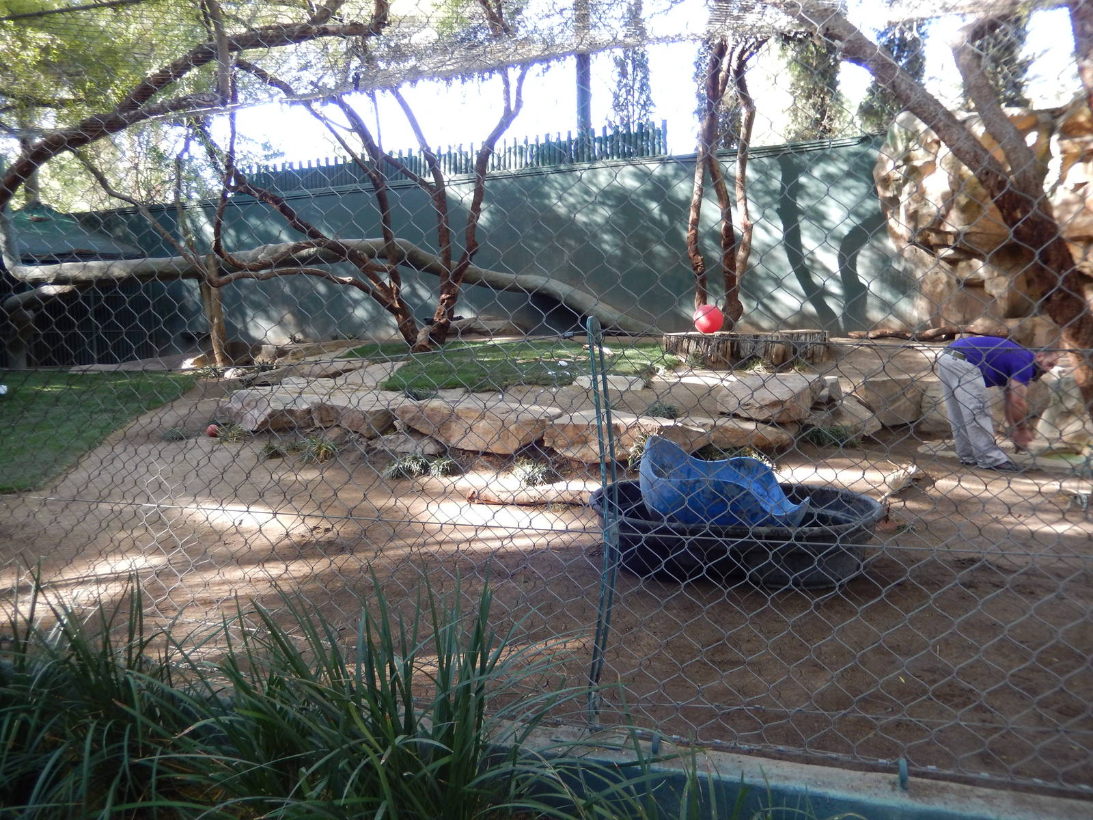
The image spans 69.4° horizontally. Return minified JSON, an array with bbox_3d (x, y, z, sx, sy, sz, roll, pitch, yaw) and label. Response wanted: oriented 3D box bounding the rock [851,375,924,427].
[{"bbox_3d":[3.442,-0.095,8.000,0.620,0.470,0.500,1,6,5],"label":"rock"}]

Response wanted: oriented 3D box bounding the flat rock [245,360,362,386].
[{"bbox_3d":[-2.637,-0.411,8.700,1.100,0.200,0.600,2,7,20],"label":"flat rock"}]

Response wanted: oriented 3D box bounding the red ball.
[{"bbox_3d":[1.599,-0.894,7.800,0.300,0.300,0.300,0,6,0],"label":"red ball"}]

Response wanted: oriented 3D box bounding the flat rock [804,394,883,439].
[{"bbox_3d":[2.820,0.062,7.500,0.660,0.360,0.450,1,6,10],"label":"flat rock"}]

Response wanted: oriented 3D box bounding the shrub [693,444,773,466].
[{"bbox_3d":[1.557,0.392,6.650,0.620,0.200,0.400,0,6,0],"label":"shrub"}]

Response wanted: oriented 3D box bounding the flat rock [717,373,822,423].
[{"bbox_3d":[2.028,-0.126,7.250,0.750,0.340,0.650,-3,7,-25],"label":"flat rock"}]

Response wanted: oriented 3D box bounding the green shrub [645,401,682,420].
[{"bbox_3d":[1.034,0.002,7.000,0.320,0.150,0.280,0,6,0],"label":"green shrub"}]

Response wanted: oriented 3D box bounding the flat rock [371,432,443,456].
[{"bbox_3d":[-1.199,0.289,6.850,0.540,0.180,0.350,2,6,15],"label":"flat rock"}]

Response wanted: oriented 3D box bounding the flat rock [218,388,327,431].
[{"bbox_3d":[-2.758,-0.014,8.000,0.860,0.310,0.650,2,6,15],"label":"flat rock"}]

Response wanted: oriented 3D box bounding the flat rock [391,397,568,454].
[{"bbox_3d":[-0.537,0.116,6.550,1.220,0.360,0.650,2,7,20],"label":"flat rock"}]

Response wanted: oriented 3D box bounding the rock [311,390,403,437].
[{"bbox_3d":[-1.750,0.025,7.350,0.660,0.350,0.600,2,7,20],"label":"rock"}]

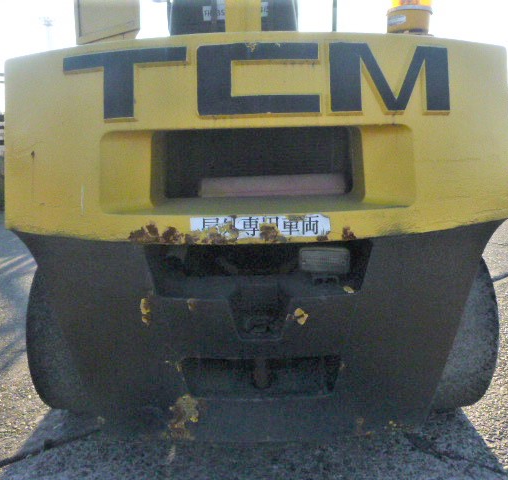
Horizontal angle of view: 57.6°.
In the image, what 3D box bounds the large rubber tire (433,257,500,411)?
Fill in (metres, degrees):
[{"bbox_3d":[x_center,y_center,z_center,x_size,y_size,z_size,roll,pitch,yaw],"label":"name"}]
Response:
[{"bbox_3d":[0.584,0.249,1.530,0.190,0.580,0.580,-1,14,1],"label":"large rubber tire"}]

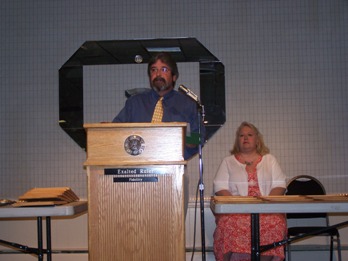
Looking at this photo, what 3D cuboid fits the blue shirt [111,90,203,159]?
[{"bbox_3d":[-0.090,0.005,4.200,0.580,0.540,0.350,-1,-3,7],"label":"blue shirt"}]

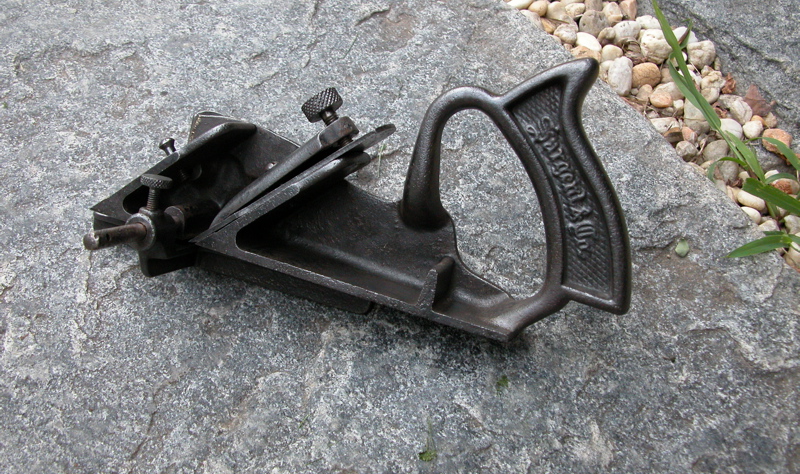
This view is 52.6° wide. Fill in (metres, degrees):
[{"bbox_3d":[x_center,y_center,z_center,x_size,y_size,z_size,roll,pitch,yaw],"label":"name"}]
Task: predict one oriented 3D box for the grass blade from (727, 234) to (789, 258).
[{"bbox_3d":[0.178,0.004,0.402,0.034,0.008,0.009,-10,47,-9],"label":"grass blade"}]

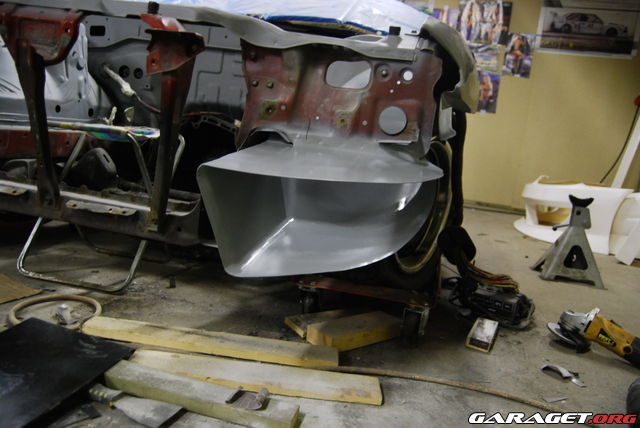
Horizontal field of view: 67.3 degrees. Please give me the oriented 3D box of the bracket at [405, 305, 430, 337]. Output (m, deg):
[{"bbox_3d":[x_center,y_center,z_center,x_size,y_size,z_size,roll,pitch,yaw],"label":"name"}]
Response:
[{"bbox_3d":[0.221,0.242,1.090,0.055,0.070,0.055,8,8,15],"label":"bracket"}]

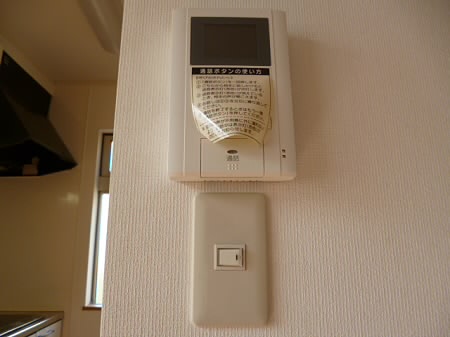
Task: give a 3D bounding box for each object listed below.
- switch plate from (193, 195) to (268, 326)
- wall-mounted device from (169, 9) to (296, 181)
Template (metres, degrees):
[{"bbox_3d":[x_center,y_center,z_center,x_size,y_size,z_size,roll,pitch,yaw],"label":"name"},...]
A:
[{"bbox_3d":[0.005,0.082,0.287,0.070,0.120,0.010,0,-12,-1],"label":"switch plate"},{"bbox_3d":[0.006,-0.072,0.309,0.117,0.171,0.031,0,-12,-1],"label":"wall-mounted device"}]

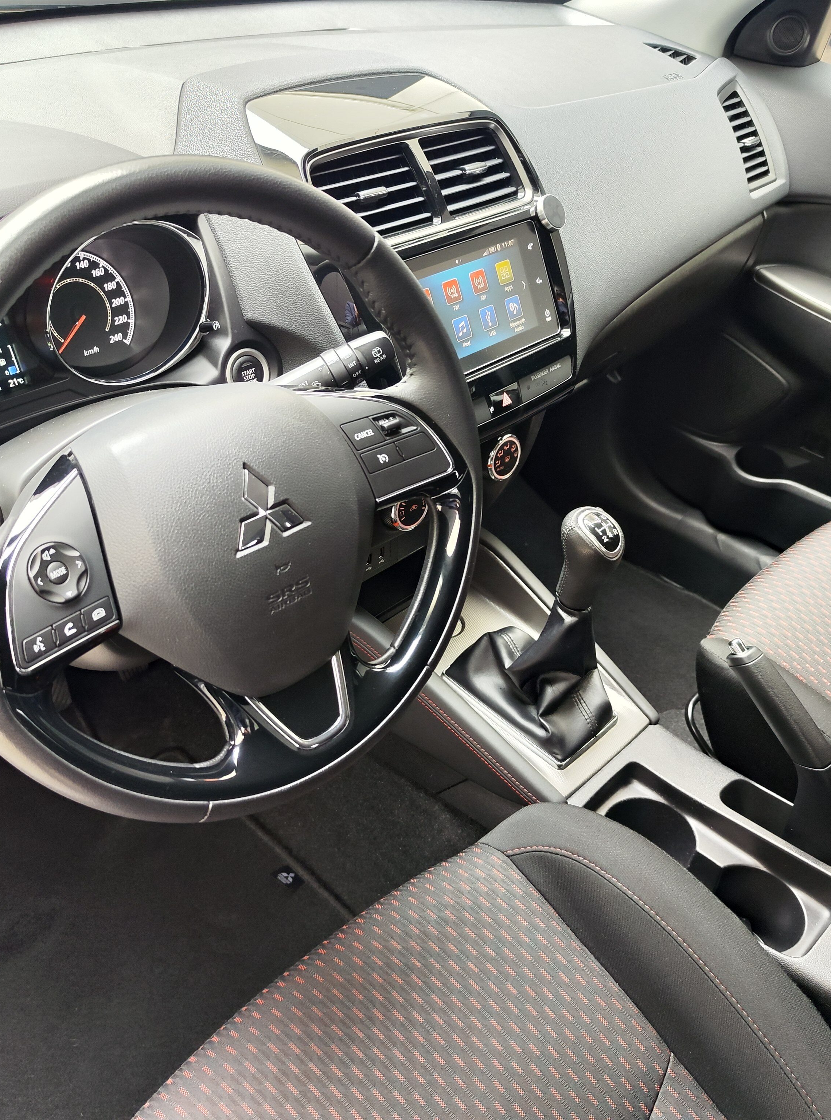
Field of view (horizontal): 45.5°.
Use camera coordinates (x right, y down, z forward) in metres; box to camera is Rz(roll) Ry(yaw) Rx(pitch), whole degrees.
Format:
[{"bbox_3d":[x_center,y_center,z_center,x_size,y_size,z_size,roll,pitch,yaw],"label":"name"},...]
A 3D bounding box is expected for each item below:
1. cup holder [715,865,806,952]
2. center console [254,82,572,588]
[{"bbox_3d":[0.285,0.320,0.858,0.088,0.060,0.088,0,34,0],"label":"cup holder"},{"bbox_3d":[0.001,-0.193,0.931,0.165,0.440,0.258,18,37,42],"label":"center console"}]

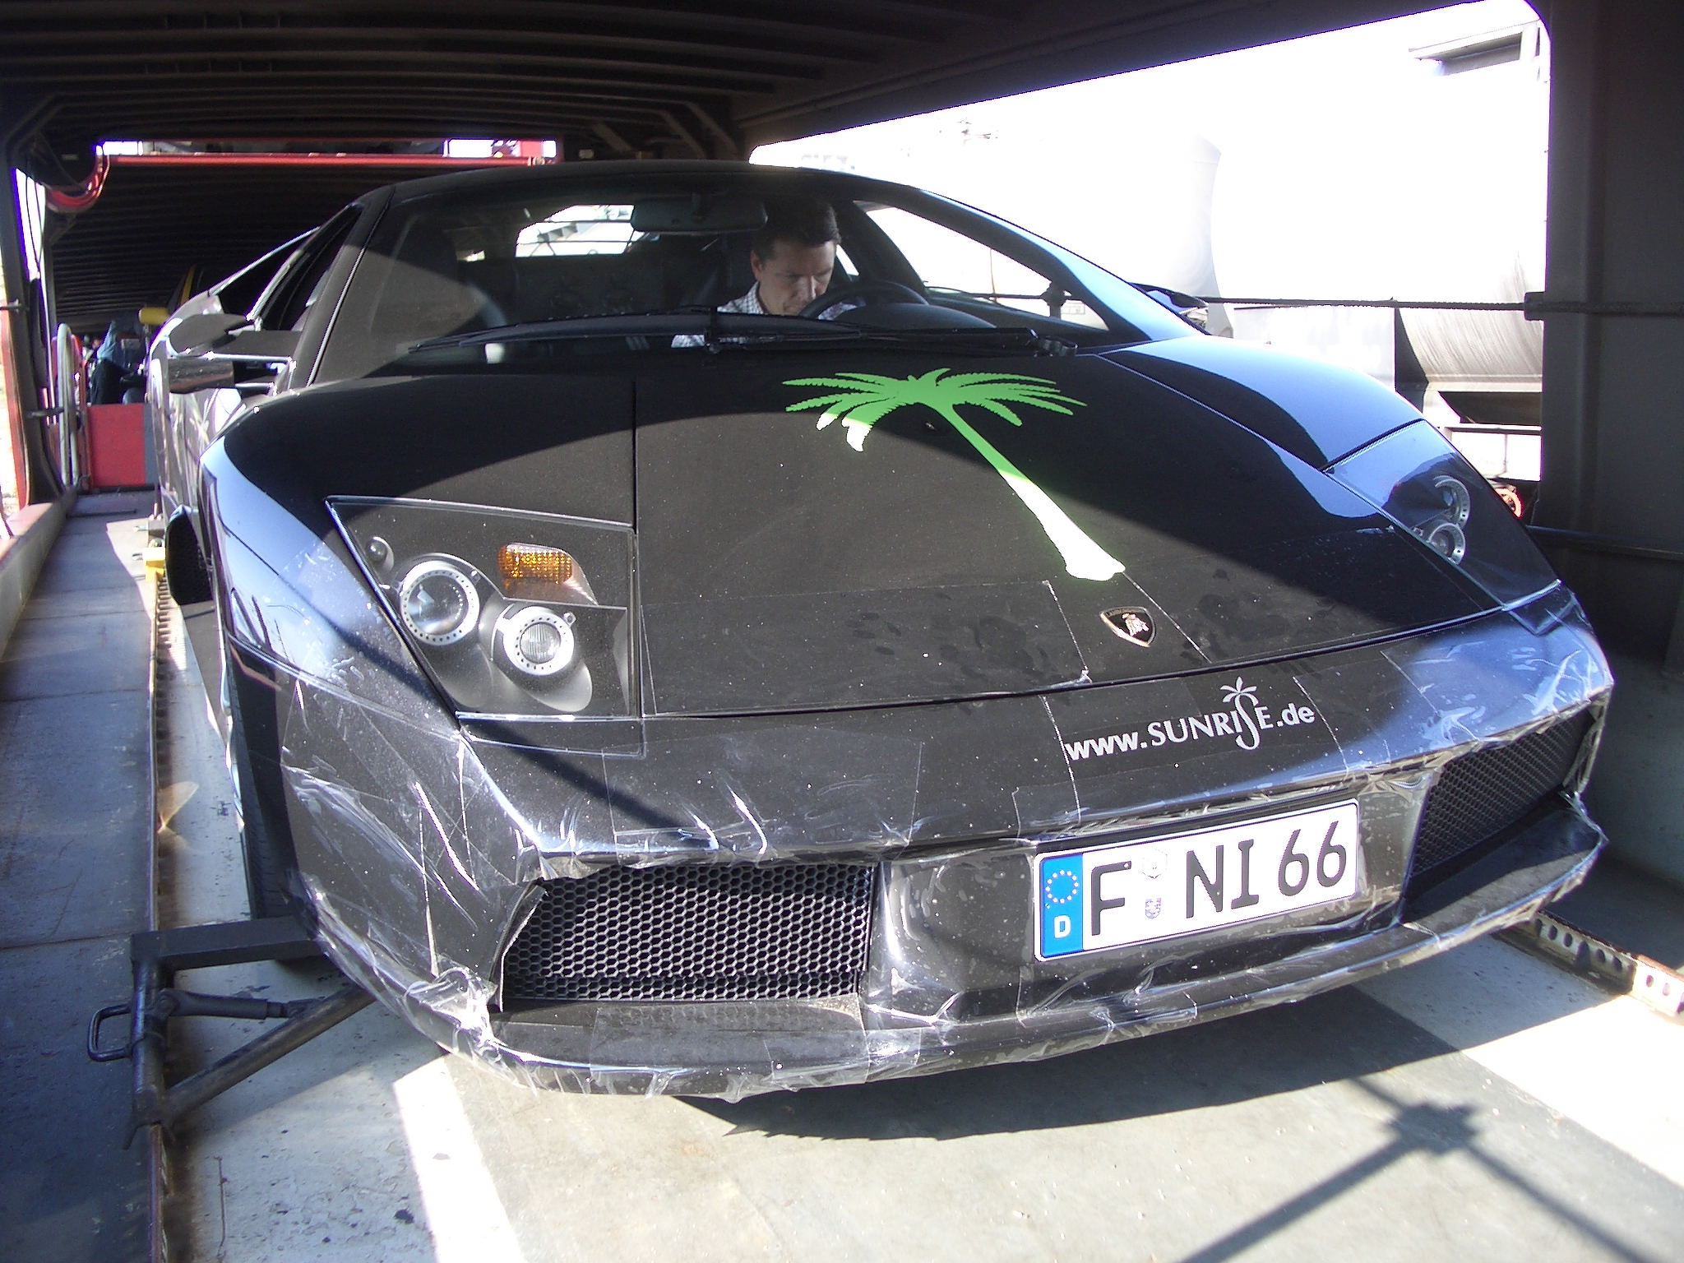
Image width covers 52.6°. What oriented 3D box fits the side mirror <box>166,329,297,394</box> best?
[{"bbox_3d":[-0.976,-0.440,2.725,0.200,0.115,0.140,-6,14,-22],"label":"side mirror"}]

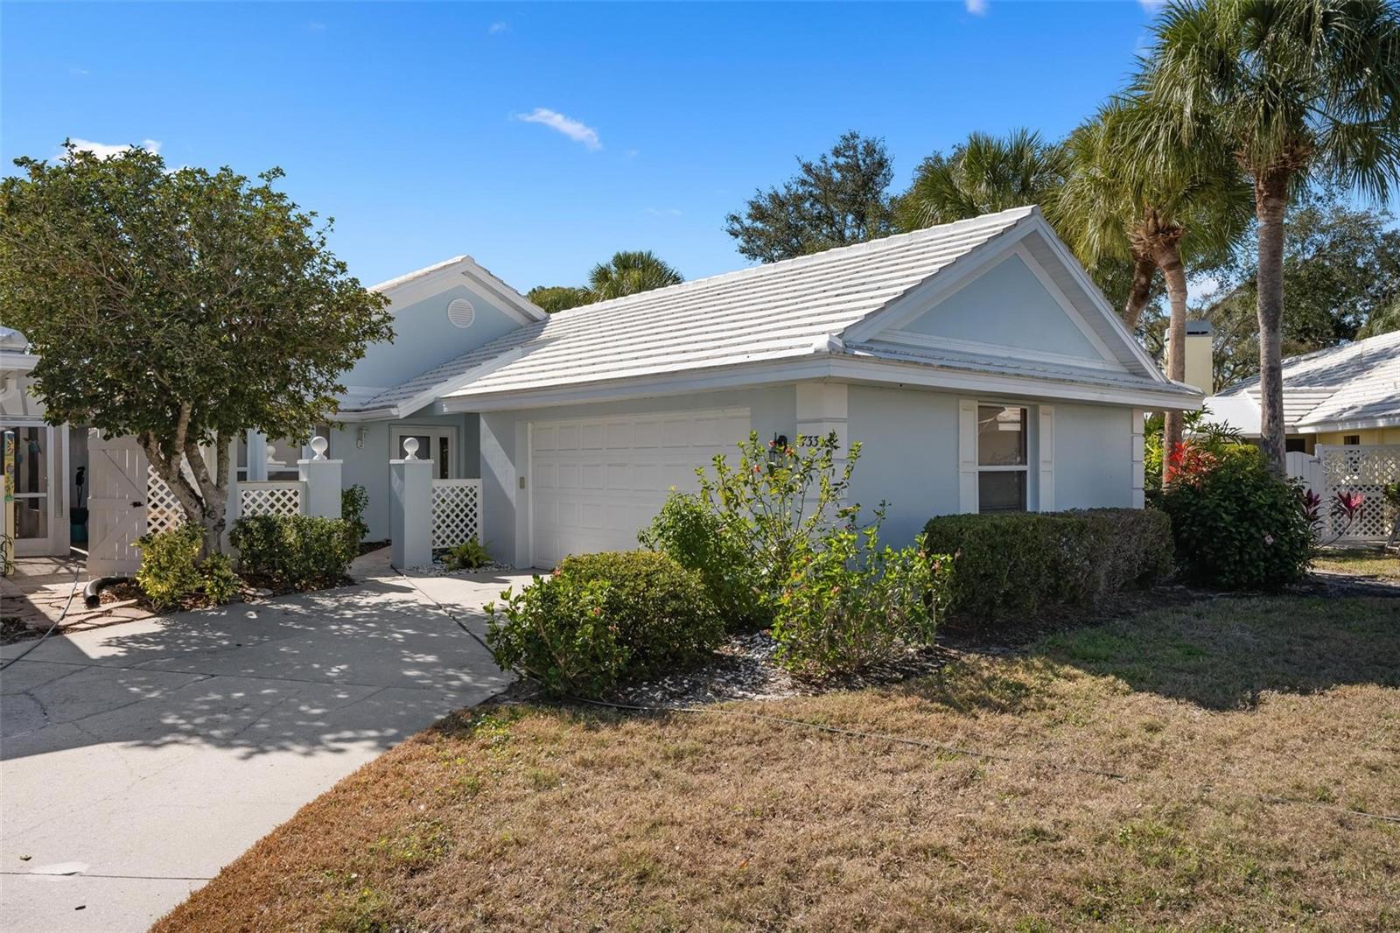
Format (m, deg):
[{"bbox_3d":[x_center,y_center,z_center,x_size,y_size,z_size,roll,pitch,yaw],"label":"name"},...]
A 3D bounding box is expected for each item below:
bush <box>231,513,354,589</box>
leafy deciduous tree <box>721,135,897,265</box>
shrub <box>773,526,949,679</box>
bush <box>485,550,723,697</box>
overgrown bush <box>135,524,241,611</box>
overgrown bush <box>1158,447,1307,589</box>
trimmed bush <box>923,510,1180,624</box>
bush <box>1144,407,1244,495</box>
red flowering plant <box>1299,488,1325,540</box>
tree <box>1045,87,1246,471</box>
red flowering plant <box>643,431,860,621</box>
[{"bbox_3d":[-5.298,1.101,12.345,1.750,0.920,0.800,0,0,-42],"label":"bush"},{"bbox_3d":[3.692,-4.515,29.985,6.000,12.200,6.000,0,0,-42],"label":"leafy deciduous tree"},{"bbox_3d":[1.355,1.033,8.087,1.650,1.130,0.800,0,0,-42],"label":"shrub"},{"bbox_3d":[-0.693,1.164,7.306,1.750,0.870,1.150,0,0,-42],"label":"bush"},{"bbox_3d":[-5.982,1.129,10.904,1.000,0.880,1.000,0,0,-42],"label":"overgrown bush"},{"bbox_3d":[7.417,0.641,13.002,1.900,1.870,1.700,0,0,-42],"label":"overgrown bush"},{"bbox_3d":[4.335,1.079,11.433,4.750,0.990,0.750,0,0,-42],"label":"trimmed bush"},{"bbox_3d":[8.311,0.298,15.701,1.600,2.530,1.600,0,0,-42],"label":"bush"},{"bbox_3d":[10.761,0.951,16.403,0.450,1.100,0.450,0,0,-42],"label":"red flowering plant"},{"bbox_3d":[8.307,-2.616,17.191,3.500,8.350,3.500,0,0,-42],"label":"tree"},{"bbox_3d":[0.494,0.628,9.022,1.400,1.880,1.500,0,0,-42],"label":"red flowering plant"}]

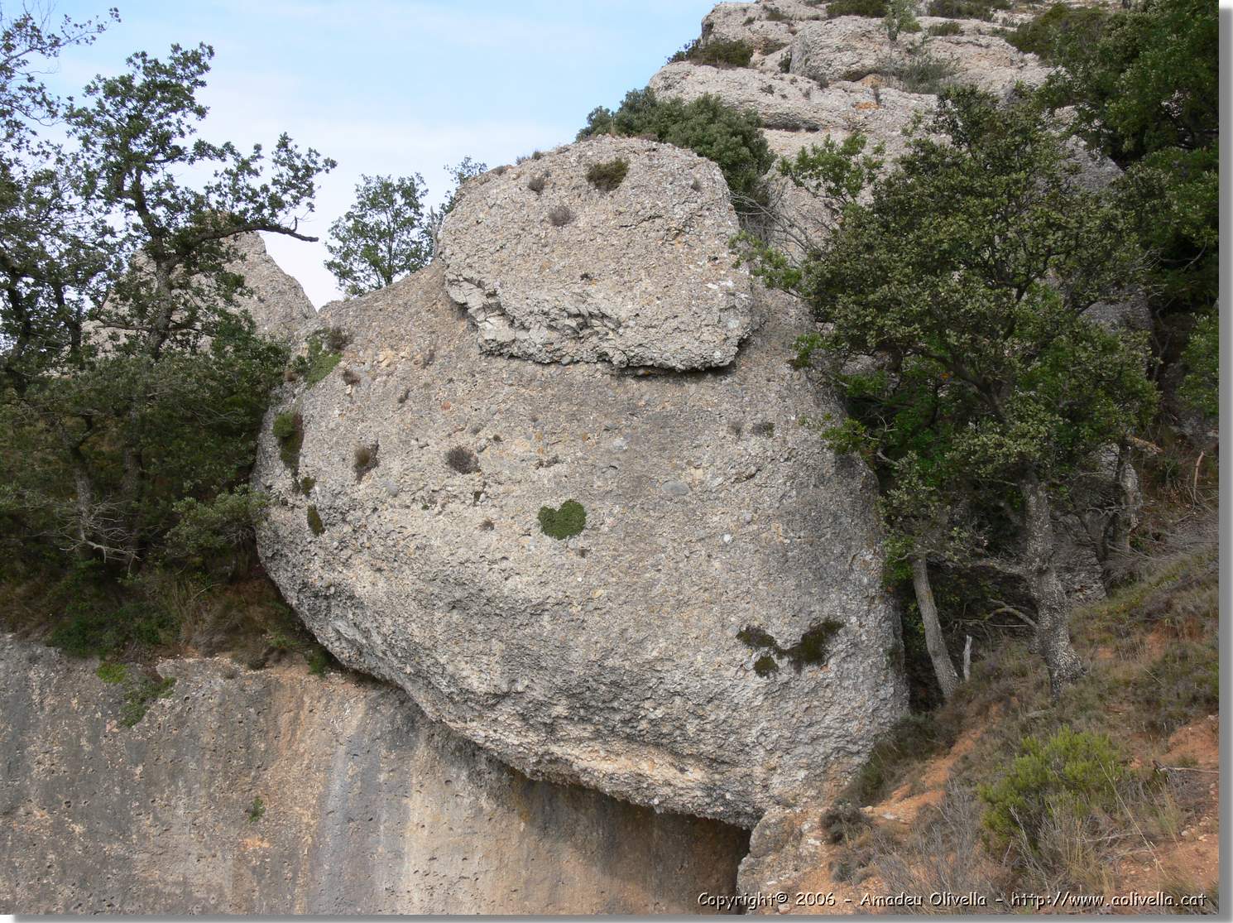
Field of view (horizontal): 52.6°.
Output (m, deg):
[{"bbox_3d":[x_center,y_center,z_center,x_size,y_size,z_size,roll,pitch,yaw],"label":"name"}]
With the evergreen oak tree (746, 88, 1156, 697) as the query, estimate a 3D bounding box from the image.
[{"bbox_3d":[2.970,-0.620,11.200,3.600,5.400,3.500,0,-4,0],"label":"evergreen oak tree"}]

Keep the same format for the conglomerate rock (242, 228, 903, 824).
[{"bbox_3d":[-0.310,0.550,10.800,5.400,4.900,4.400,0,-4,0],"label":"conglomerate rock"}]

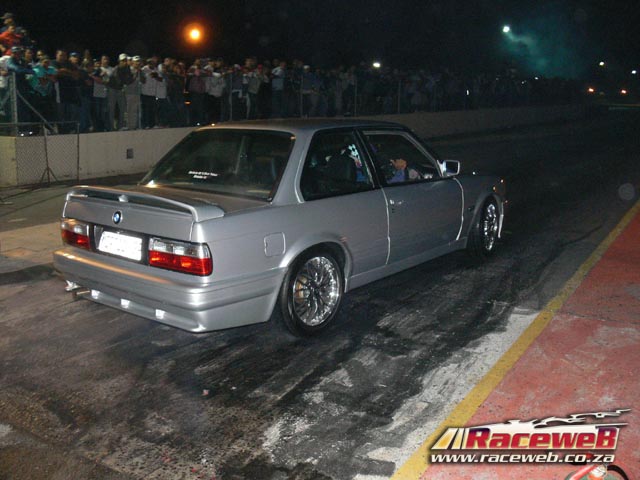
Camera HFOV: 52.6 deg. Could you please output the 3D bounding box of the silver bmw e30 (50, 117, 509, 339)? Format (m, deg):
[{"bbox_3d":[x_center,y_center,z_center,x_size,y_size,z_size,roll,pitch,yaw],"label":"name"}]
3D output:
[{"bbox_3d":[0.103,-0.342,5.562,1.680,1.370,4.340,8,15,38],"label":"silver bmw e30"}]

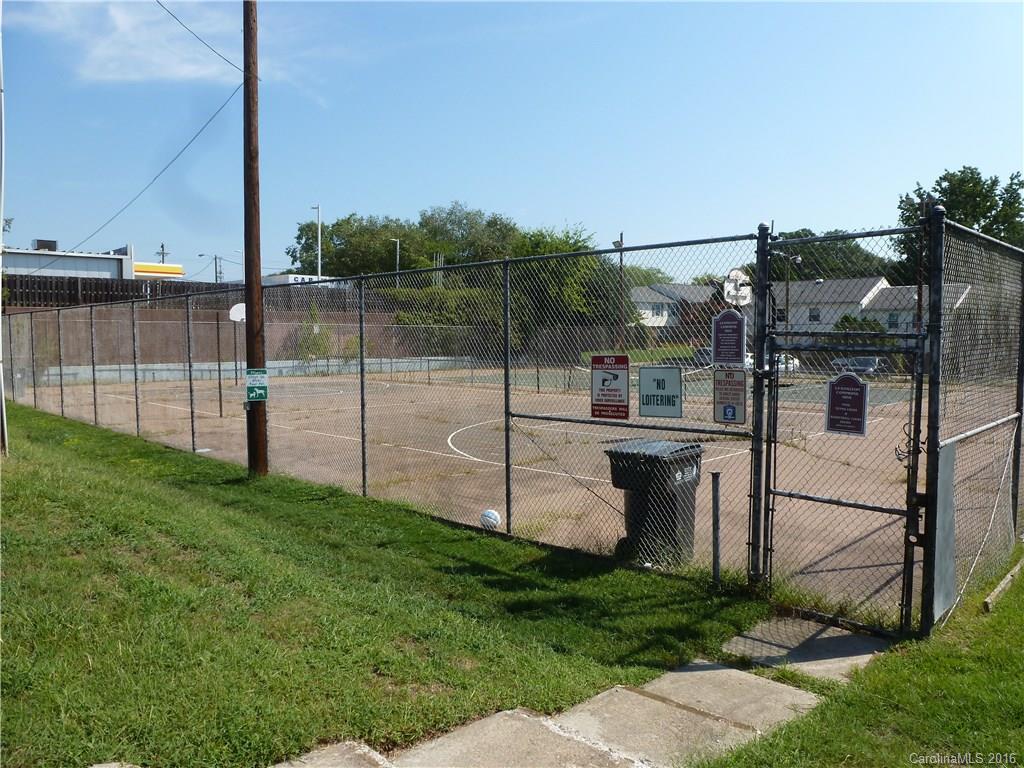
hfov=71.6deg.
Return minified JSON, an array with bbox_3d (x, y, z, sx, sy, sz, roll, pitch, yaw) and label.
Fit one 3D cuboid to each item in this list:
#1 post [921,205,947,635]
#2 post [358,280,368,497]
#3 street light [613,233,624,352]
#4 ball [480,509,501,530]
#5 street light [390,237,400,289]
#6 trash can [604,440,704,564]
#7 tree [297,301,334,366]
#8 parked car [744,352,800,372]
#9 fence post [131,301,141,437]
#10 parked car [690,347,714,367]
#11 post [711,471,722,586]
[{"bbox_3d":[3.082,0.295,5.190,0.105,3.144,0.105,3,5,43],"label":"post"},{"bbox_3d":[-2.099,0.050,10.021,0.070,3.126,0.070,3,5,43],"label":"post"},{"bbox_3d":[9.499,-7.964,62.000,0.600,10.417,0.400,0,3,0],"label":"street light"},{"bbox_3d":[-0.252,1.621,8.450,0.235,0.235,0.235,0,3,0],"label":"ball"},{"bbox_3d":[-12.230,-10.878,74.619,1.000,9.000,0.300,0,3,0],"label":"street light"},{"bbox_3d":[1.498,1.185,7.427,0.760,1.080,0.770,3,5,41],"label":"trash can"},{"bbox_3d":[-11.901,-3.028,43.000,2.300,4.100,2.200,0,3,0],"label":"tree"},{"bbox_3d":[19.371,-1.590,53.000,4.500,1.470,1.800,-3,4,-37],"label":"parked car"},{"bbox_3d":[-8.591,-0.339,16.201,0.070,3.116,0.070,3,5,43],"label":"fence post"},{"bbox_3d":[16.602,-2.200,58.500,1.850,1.650,4.600,2,4,30],"label":"parked car"},{"bbox_3d":[1.816,1.290,6.250,0.080,1.040,0.080,3,5,43],"label":"post"}]

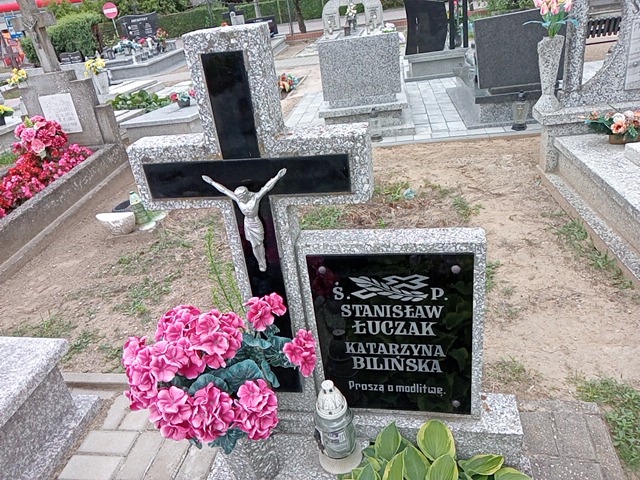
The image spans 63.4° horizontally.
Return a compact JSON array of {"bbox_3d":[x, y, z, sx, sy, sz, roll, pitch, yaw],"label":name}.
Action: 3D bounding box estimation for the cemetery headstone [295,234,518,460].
[{"bbox_3d":[0.289,0.313,1.573,0.622,0.719,0.169,-1,26,13],"label":"cemetery headstone"}]

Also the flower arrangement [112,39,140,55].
[{"bbox_3d":[-5.420,-5.420,14.500,0.720,0.400,0.420,-3,26,9],"label":"flower arrangement"}]

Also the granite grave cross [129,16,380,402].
[{"bbox_3d":[-0.161,0.014,1.523,0.660,1.177,0.122,-1,26,13],"label":"granite grave cross"}]

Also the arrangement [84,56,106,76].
[{"bbox_3d":[-3.296,-2.547,7.600,0.310,0.280,0.280,-3,26,9],"label":"arrangement"}]

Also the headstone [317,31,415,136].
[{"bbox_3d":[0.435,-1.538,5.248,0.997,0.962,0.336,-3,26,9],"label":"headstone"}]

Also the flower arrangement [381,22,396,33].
[{"bbox_3d":[1.323,-4.105,10.000,0.290,0.180,0.260,-3,26,9],"label":"flower arrangement"}]

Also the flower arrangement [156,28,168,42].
[{"bbox_3d":[-4.411,-5.728,14.500,0.330,0.380,0.320,-3,26,9],"label":"flower arrangement"}]

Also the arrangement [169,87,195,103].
[{"bbox_3d":[-1.463,-1.549,5.550,0.270,0.200,0.220,-3,26,9],"label":"arrangement"}]

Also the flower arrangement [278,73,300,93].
[{"bbox_3d":[-0.494,-2.434,8.000,0.310,0.270,0.300,-3,26,9],"label":"flower arrangement"}]

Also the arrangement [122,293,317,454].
[{"bbox_3d":[-0.258,0.351,1.318,0.470,0.345,0.290,-1,26,13],"label":"arrangement"}]

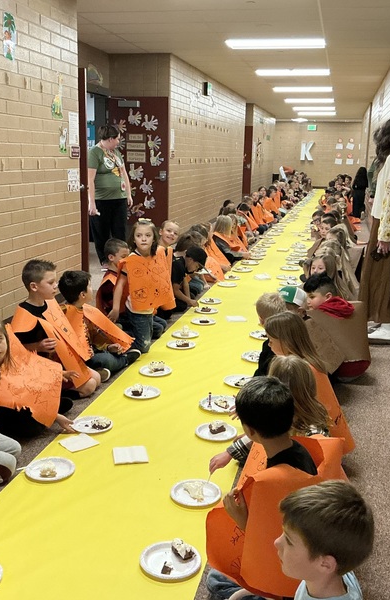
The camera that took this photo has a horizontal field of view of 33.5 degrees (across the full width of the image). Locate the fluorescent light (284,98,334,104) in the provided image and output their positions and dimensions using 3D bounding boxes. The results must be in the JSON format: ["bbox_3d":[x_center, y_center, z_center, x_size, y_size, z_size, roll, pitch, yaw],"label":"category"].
[{"bbox_3d":[2.973,-5.158,16.756,1.220,0.080,0.580,4,13,12],"label":"fluorescent light"}]

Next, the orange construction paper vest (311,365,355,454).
[{"bbox_3d":[0.537,0.509,2.951,0.380,0.440,0.430,11,16,37],"label":"orange construction paper vest"}]

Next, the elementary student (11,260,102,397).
[{"bbox_3d":[-0.824,0.156,3.811,0.540,0.770,0.430,8,14,26],"label":"elementary student"}]

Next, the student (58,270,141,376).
[{"bbox_3d":[-0.700,0.111,4.381,0.570,0.610,0.460,1,13,-2],"label":"student"}]

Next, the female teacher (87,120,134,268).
[{"bbox_3d":[-1.014,-1.220,7.744,0.490,1.700,0.360,-8,16,-35],"label":"female teacher"}]

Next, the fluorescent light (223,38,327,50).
[{"bbox_3d":[1.027,-3.252,8.203,1.220,0.080,0.580,4,13,12],"label":"fluorescent light"}]

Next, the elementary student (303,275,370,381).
[{"bbox_3d":[0.857,0.149,4.246,0.580,0.660,0.440,8,15,29],"label":"elementary student"}]

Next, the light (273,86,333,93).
[{"bbox_3d":[2.313,-4.503,13.817,1.220,0.080,0.580,4,13,12],"label":"light"}]

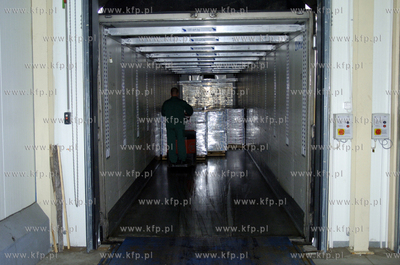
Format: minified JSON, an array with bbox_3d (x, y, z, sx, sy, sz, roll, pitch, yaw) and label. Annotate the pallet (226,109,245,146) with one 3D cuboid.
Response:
[{"bbox_3d":[1.150,-0.140,13.150,0.590,1.270,0.800,0,5,1],"label":"pallet"}]

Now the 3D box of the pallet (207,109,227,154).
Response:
[{"bbox_3d":[0.475,0.005,11.620,0.590,1.260,0.800,0,5,1],"label":"pallet"}]

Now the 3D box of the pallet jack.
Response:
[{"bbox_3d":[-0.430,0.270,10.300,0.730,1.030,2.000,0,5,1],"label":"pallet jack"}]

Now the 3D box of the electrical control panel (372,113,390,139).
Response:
[{"bbox_3d":[2.066,-0.073,4.595,0.190,0.285,0.115,0,3,1],"label":"electrical control panel"}]

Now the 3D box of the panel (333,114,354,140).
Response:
[{"bbox_3d":[1.654,-0.073,4.605,0.190,0.285,0.115,0,3,1],"label":"panel"}]

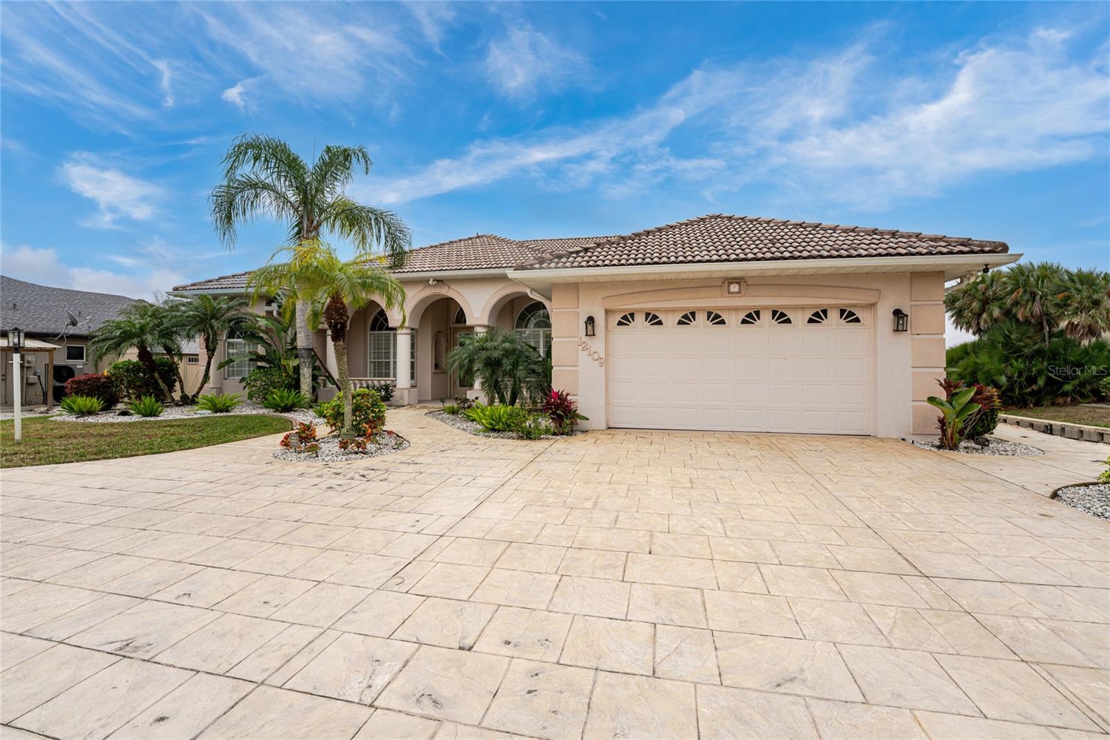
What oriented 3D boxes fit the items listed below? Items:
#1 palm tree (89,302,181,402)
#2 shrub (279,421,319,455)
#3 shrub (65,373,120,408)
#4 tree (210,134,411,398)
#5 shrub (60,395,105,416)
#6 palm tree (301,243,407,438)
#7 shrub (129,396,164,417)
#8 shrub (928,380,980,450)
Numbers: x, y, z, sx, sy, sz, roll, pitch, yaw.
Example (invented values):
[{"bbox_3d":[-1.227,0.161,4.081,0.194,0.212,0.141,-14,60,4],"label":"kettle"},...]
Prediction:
[{"bbox_3d":[-13.750,-0.580,14.200,2.300,3.250,2.200,0,0,10],"label":"palm tree"},{"bbox_3d":[-4.150,1.090,7.000,0.580,0.520,0.550,0,0,10],"label":"shrub"},{"bbox_3d":[-13.800,0.640,12.900,1.300,1.070,1.200,0,0,10],"label":"shrub"},{"bbox_3d":[-7.500,-2.950,13.200,5.200,8.200,5.000,0,0,10],"label":"tree"},{"bbox_3d":[-12.100,0.920,11.100,0.850,0.520,0.800,0,0,10],"label":"shrub"},{"bbox_3d":[-3.850,-0.530,8.000,2.100,3.550,2.100,0,0,10],"label":"palm tree"},{"bbox_3d":[-10.300,0.930,10.900,0.750,0.520,0.720,0,0,10],"label":"shrub"},{"bbox_3d":[6.330,0.700,6.900,0.720,1.120,0.650,0,0,10],"label":"shrub"}]

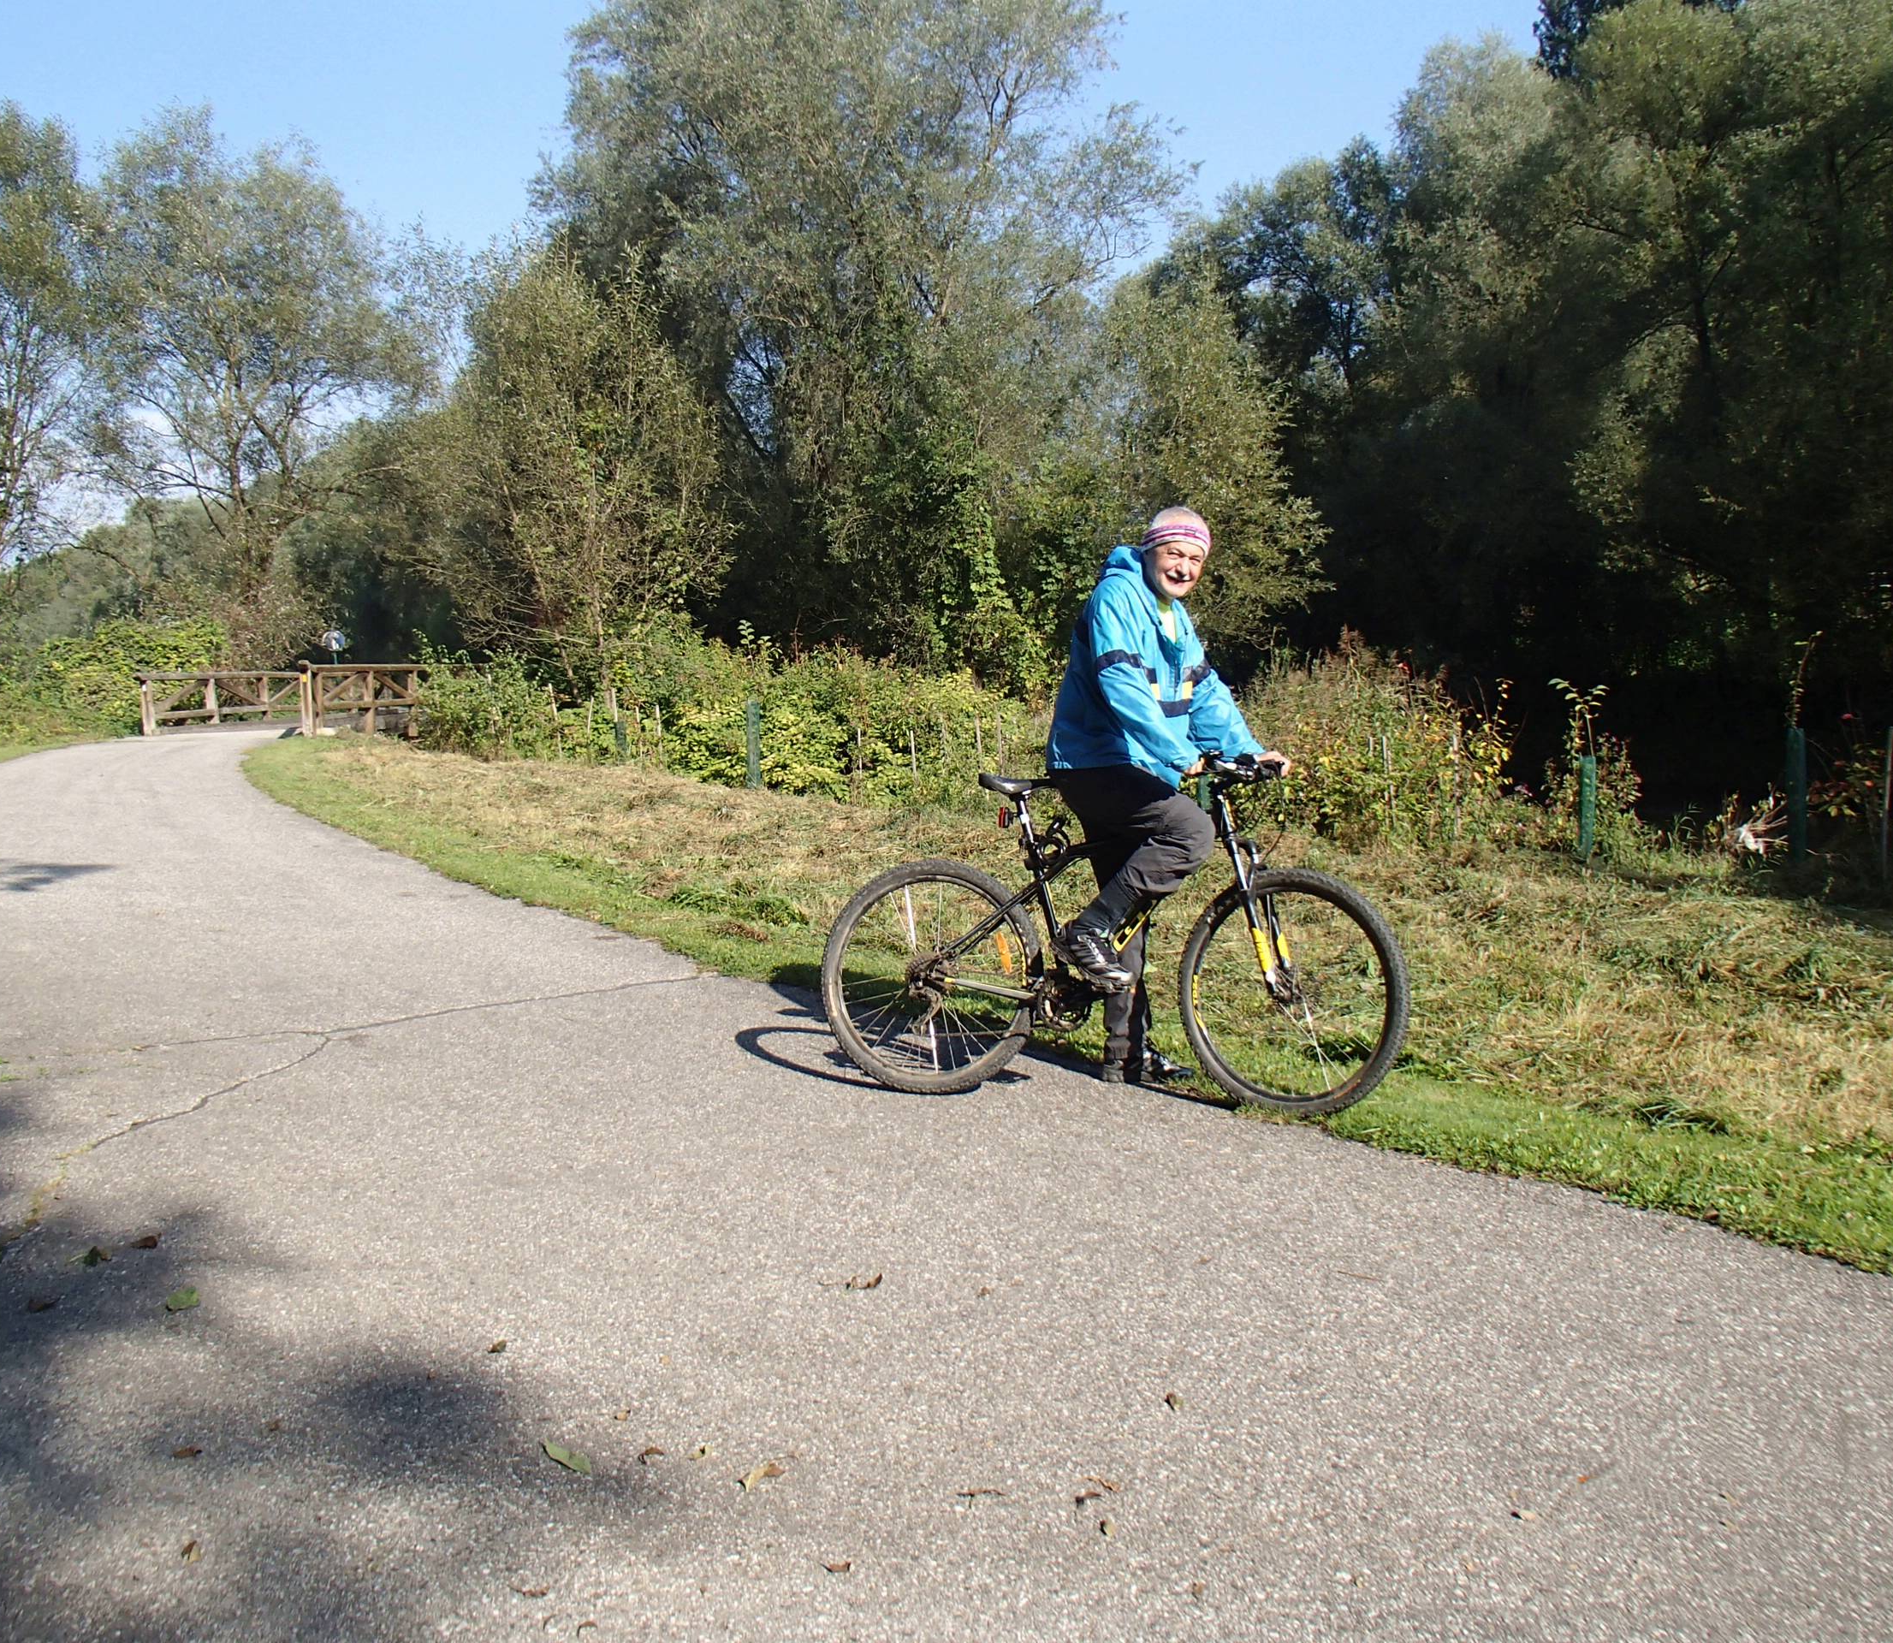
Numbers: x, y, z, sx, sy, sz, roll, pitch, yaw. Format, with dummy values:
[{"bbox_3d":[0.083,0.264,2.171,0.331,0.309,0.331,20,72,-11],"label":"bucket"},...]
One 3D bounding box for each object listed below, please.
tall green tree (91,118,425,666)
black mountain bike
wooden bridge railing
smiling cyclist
[{"bbox_3d":[-17.493,-10.757,45.000,8.700,14.600,8.700,-4,7,-21],"label":"tall green tree"},{"bbox_3d":[0.452,0.318,5.116,1.730,1.000,0.620,1,2,16],"label":"black mountain bike"},{"bbox_3d":[-10.755,-2.137,29.500,3.000,1.200,7.500,-1,7,0],"label":"wooden bridge railing"},{"bbox_3d":[0.644,-0.093,5.190,0.600,1.700,0.550,3,8,30],"label":"smiling cyclist"}]

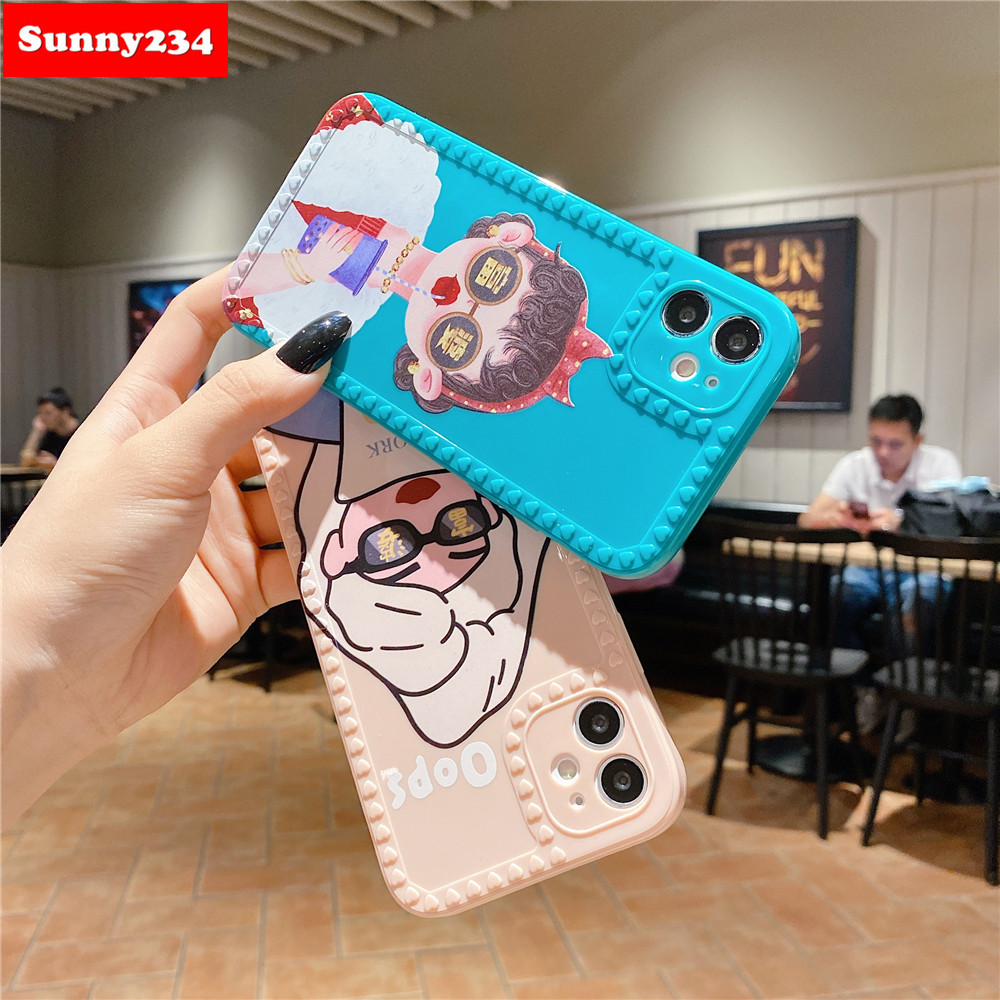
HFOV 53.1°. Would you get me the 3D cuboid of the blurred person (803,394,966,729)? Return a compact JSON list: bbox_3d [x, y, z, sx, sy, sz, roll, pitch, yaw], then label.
[{"bbox_3d":[1.285,0.240,3.380,0.550,1.190,0.700,3,6,27],"label":"blurred person"}]

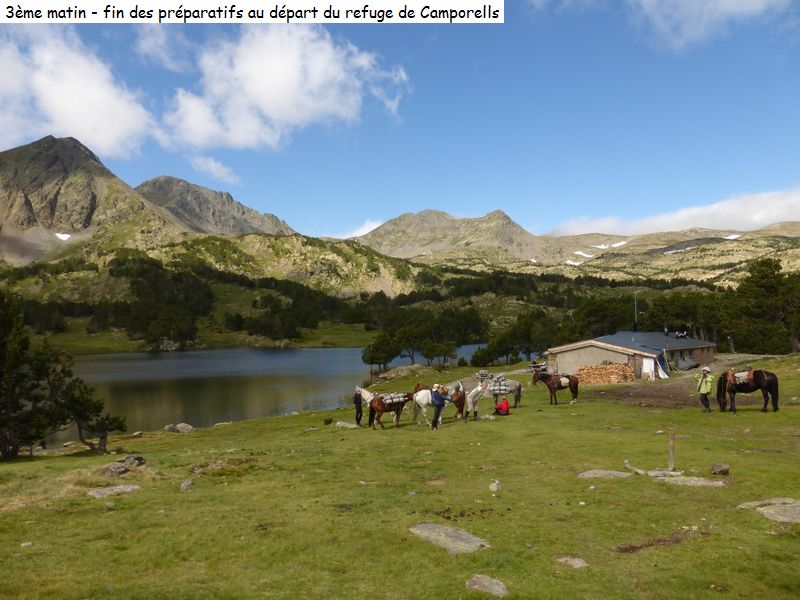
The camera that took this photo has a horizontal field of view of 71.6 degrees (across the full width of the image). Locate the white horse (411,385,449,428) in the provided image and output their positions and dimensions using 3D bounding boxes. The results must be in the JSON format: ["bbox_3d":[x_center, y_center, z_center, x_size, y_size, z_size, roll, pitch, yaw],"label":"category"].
[{"bbox_3d":[1.317,4.133,21.854,2.150,1.680,0.600,3,-5,-42],"label":"white horse"}]

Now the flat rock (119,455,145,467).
[{"bbox_3d":[-7.067,4.233,14.607,0.640,0.220,0.480,2,-4,-25],"label":"flat rock"}]

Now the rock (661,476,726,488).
[{"bbox_3d":[5.748,3.596,10.900,1.150,0.130,0.550,-1,-1,18],"label":"rock"}]

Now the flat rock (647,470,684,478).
[{"bbox_3d":[5.648,3.683,11.803,0.760,0.100,0.420,-1,-4,22],"label":"flat rock"}]

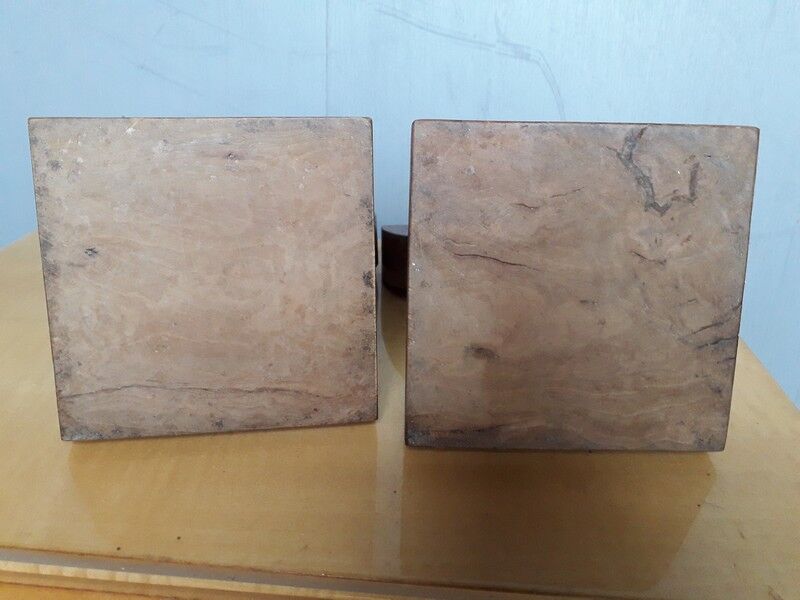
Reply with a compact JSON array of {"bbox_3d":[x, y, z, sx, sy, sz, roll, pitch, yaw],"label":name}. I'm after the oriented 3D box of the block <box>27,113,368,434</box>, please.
[{"bbox_3d":[-0.076,-0.010,0.264,0.130,0.127,0.022,-2,9,-8],"label":"block"}]

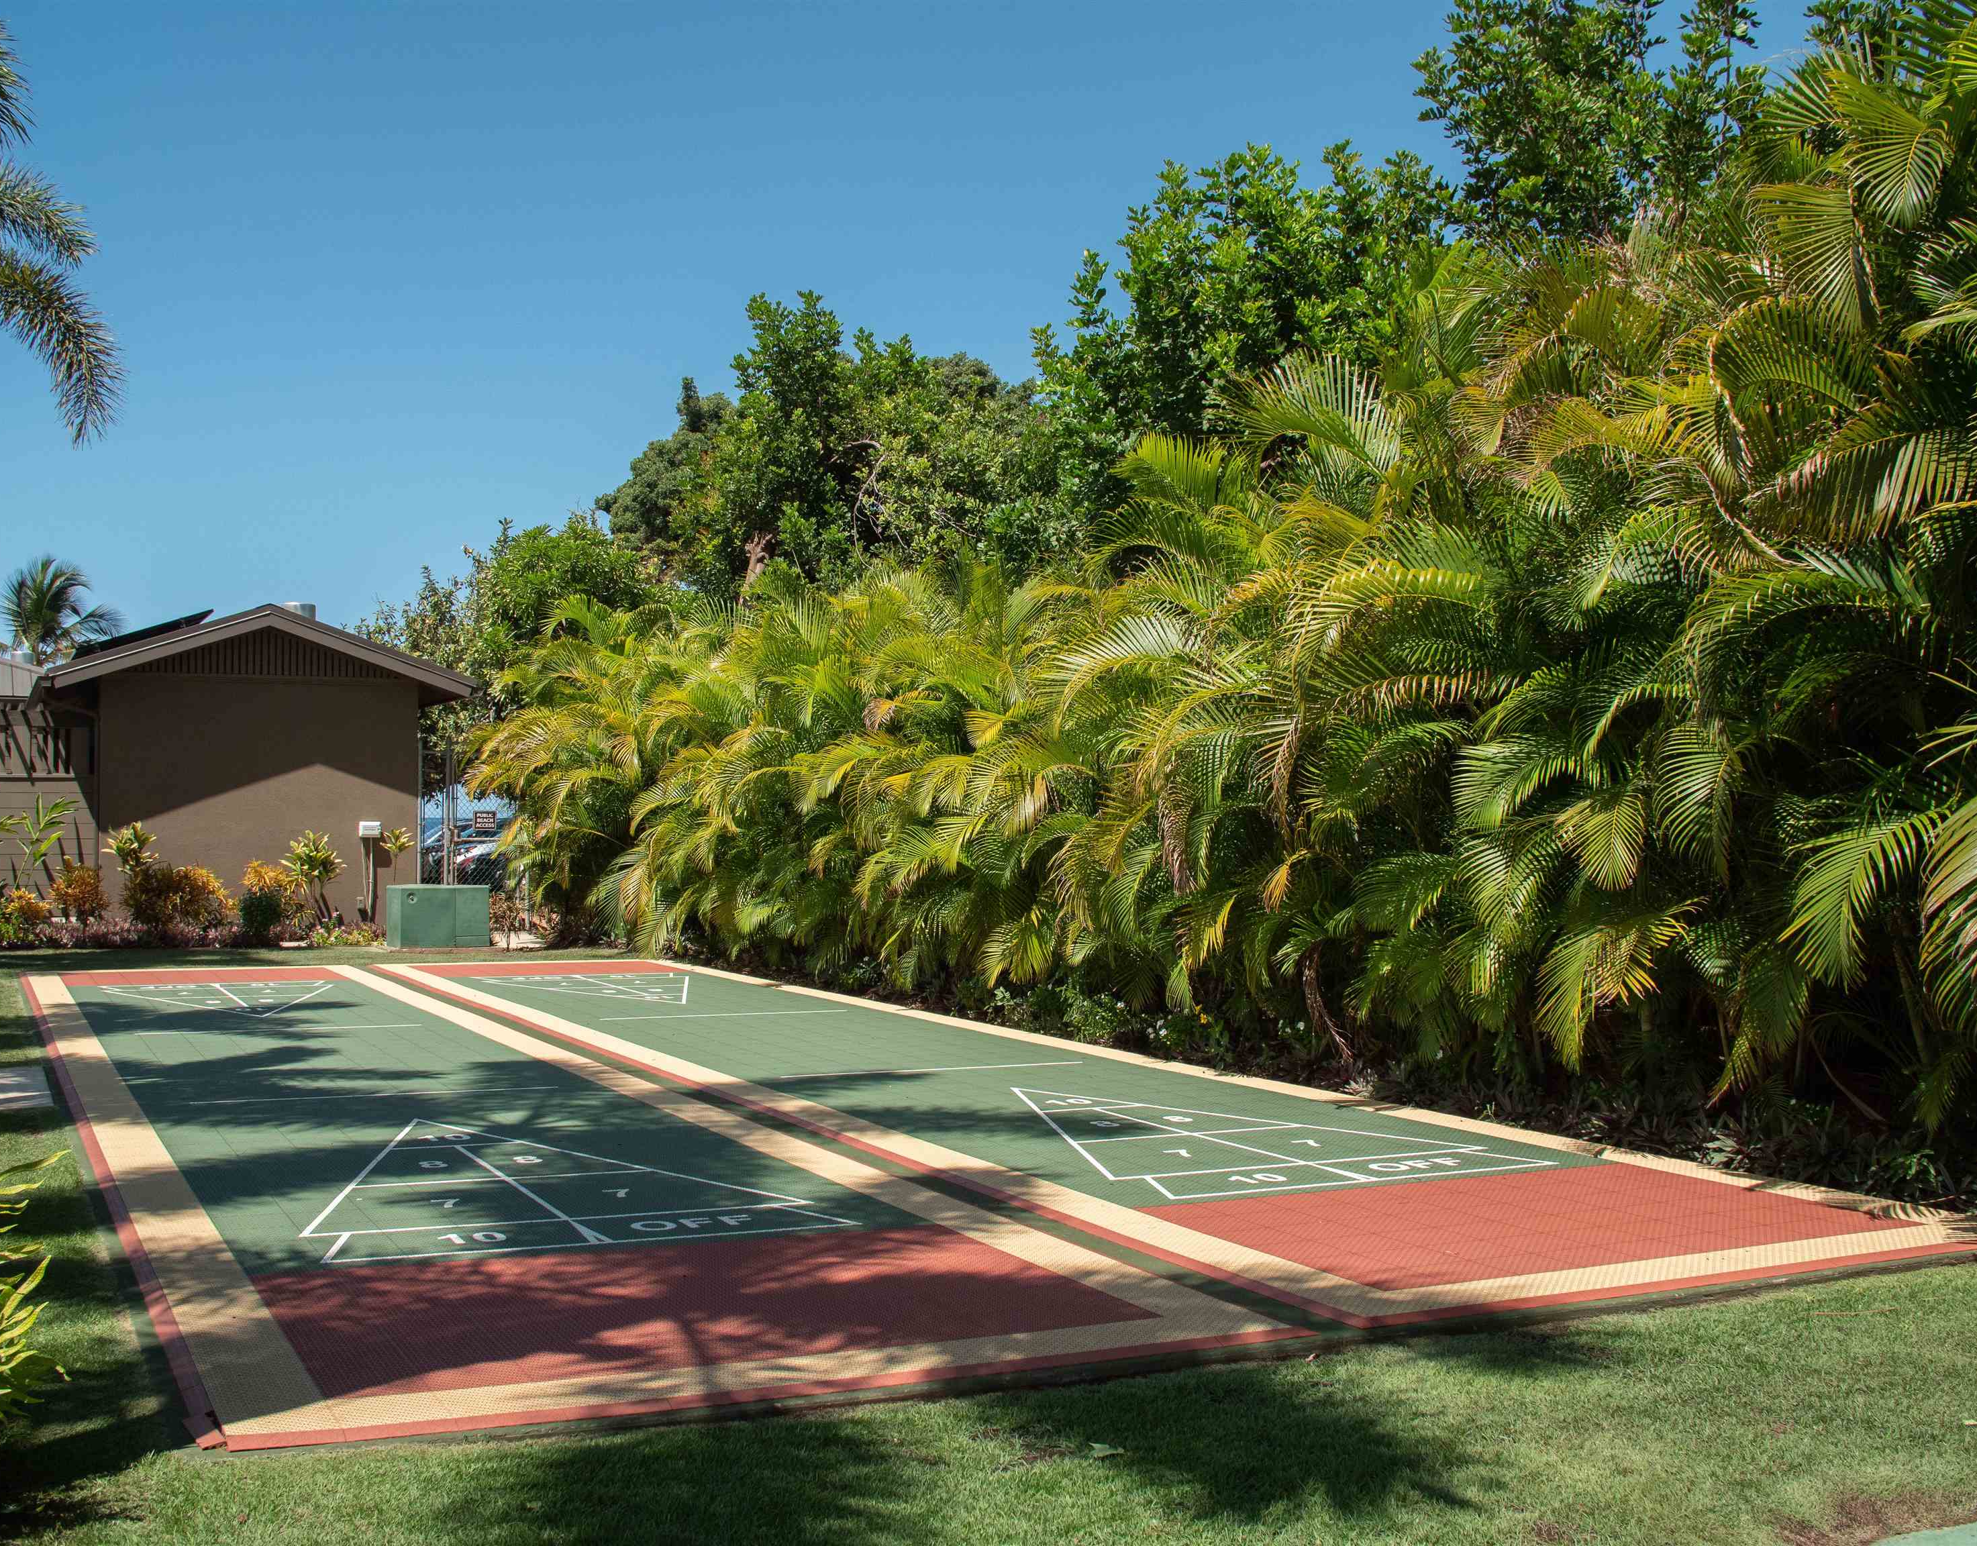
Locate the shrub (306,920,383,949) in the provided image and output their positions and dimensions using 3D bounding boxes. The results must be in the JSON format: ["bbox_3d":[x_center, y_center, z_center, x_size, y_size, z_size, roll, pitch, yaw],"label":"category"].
[{"bbox_3d":[-7.126,1.760,23.693,0.801,0.270,0.600,1,-1,-26],"label":"shrub"}]

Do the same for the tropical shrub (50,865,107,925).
[{"bbox_3d":[-10.559,1.487,24.895,0.598,0.822,0.620,1,-1,-26],"label":"tropical shrub"}]

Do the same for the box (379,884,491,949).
[{"bbox_3d":[-6.082,1.581,23.714,0.965,0.645,0.830,1,-1,-26],"label":"box"}]

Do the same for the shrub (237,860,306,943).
[{"bbox_3d":[-8.056,1.443,24.120,0.706,0.910,0.720,1,-1,-26],"label":"shrub"}]

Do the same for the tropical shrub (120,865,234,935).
[{"bbox_3d":[-9.484,1.500,25.042,1.166,0.817,0.950,1,-1,-26],"label":"tropical shrub"}]

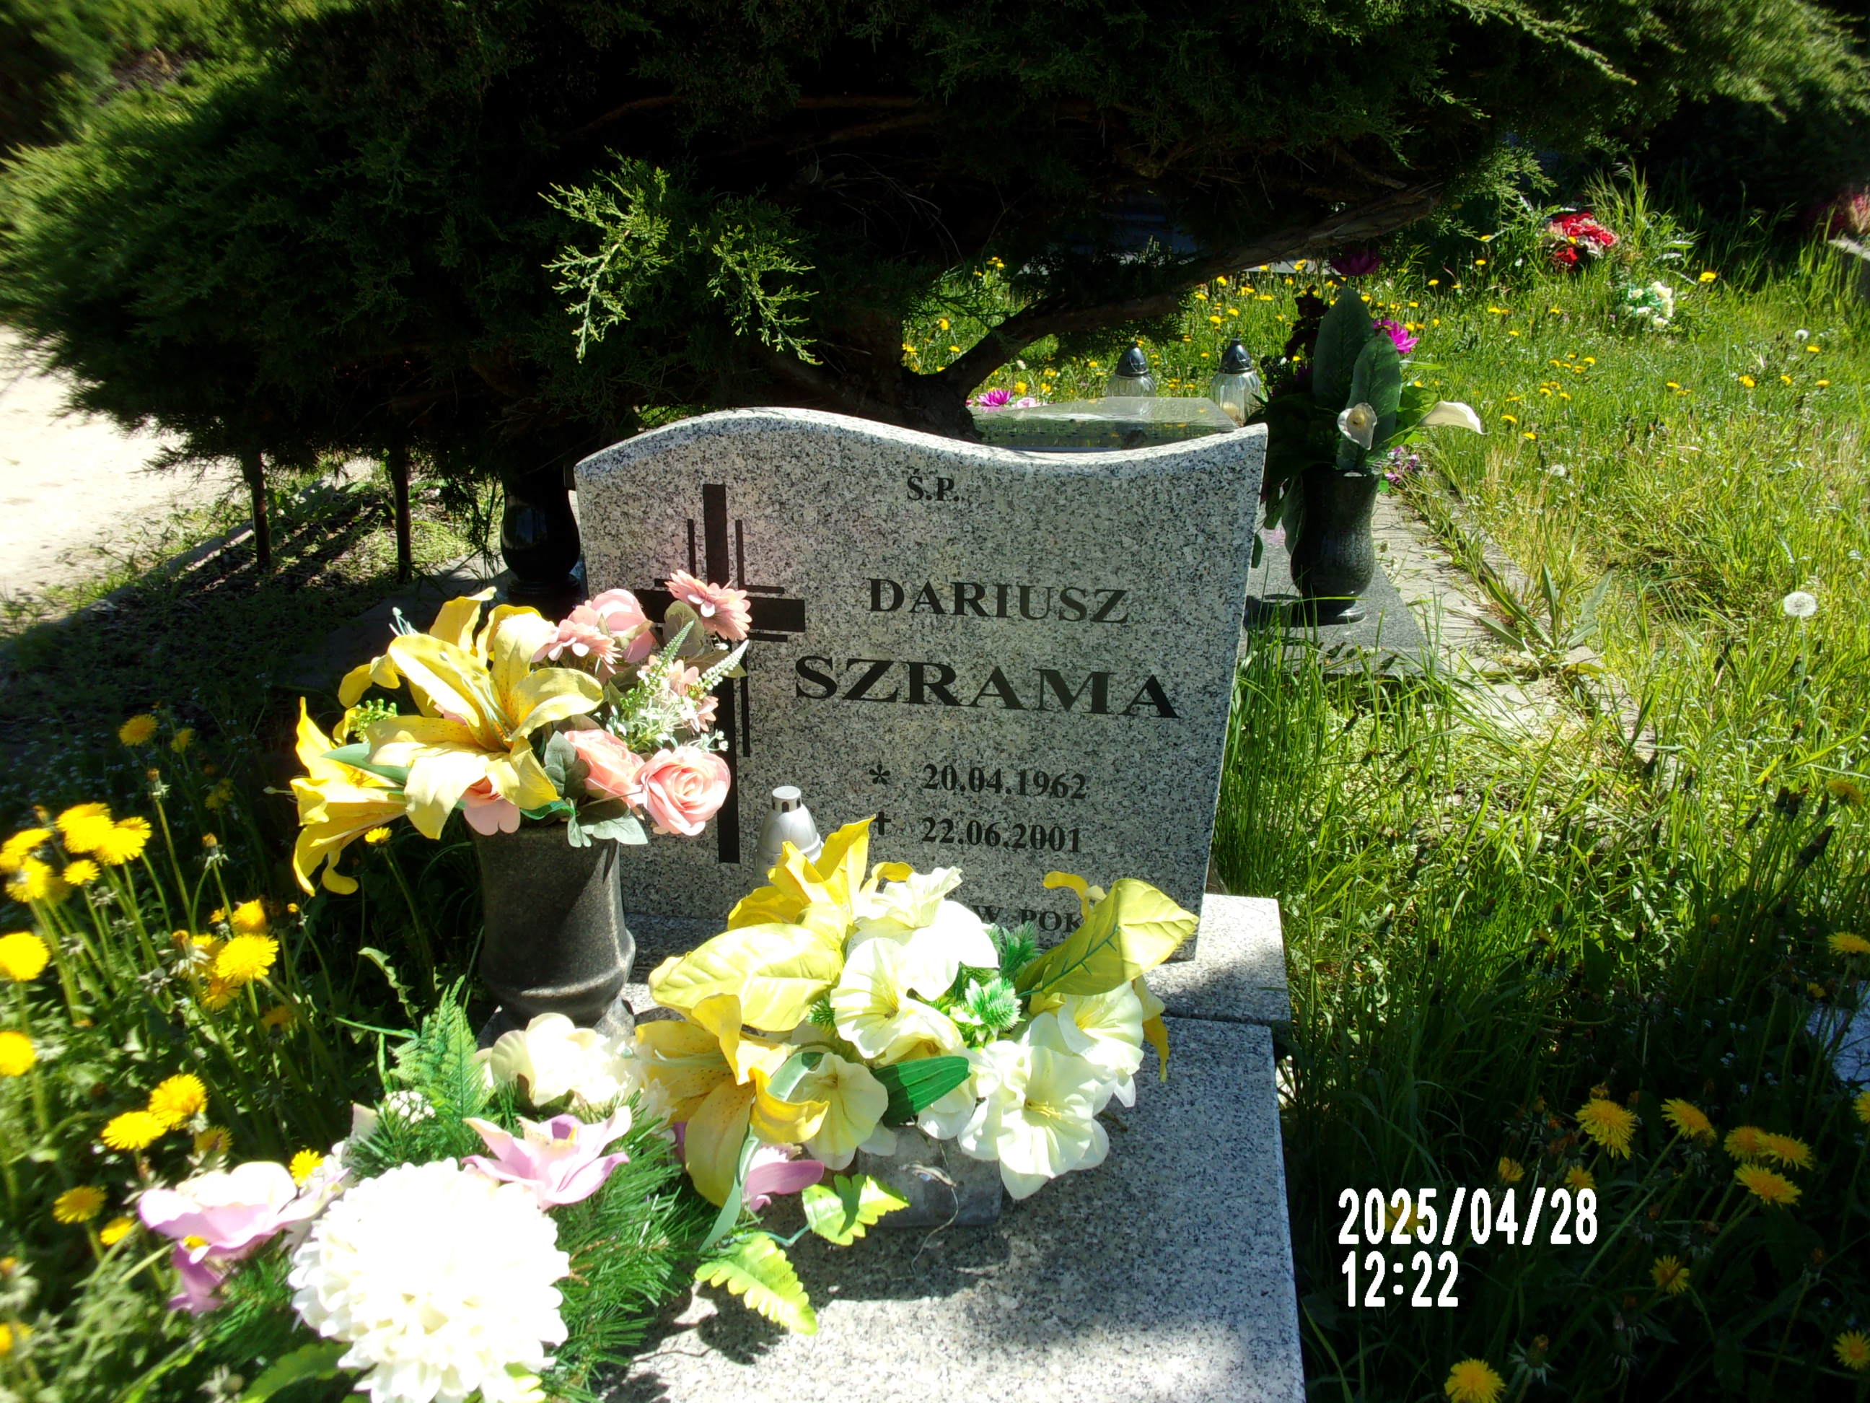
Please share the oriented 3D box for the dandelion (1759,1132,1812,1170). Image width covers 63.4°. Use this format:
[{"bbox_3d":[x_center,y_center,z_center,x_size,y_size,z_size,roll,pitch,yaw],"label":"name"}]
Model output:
[{"bbox_3d":[0.658,0.347,1.170,0.042,0.022,0.042,4,45,5],"label":"dandelion"}]

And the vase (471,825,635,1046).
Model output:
[{"bbox_3d":[-0.337,0.208,1.360,0.135,0.215,0.135,4,24,7],"label":"vase"}]

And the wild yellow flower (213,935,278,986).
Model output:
[{"bbox_3d":[-0.520,0.196,1.140,0.048,0.030,0.048,4,45,5],"label":"wild yellow flower"}]

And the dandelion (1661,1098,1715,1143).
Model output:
[{"bbox_3d":[0.581,0.324,1.170,0.041,0.020,0.041,21,25,-1],"label":"dandelion"}]

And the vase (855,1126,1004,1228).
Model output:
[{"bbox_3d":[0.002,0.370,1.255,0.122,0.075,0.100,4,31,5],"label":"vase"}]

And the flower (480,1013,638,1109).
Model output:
[{"bbox_3d":[-0.268,0.257,1.090,0.108,0.062,0.085,4,24,7],"label":"flower"}]

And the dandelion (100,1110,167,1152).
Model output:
[{"bbox_3d":[-0.561,0.301,1.060,0.042,0.022,0.042,4,24,7],"label":"dandelion"}]

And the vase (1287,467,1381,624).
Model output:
[{"bbox_3d":[0.624,-0.242,2.359,0.142,0.243,0.142,4,31,5],"label":"vase"}]

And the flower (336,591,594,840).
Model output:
[{"bbox_3d":[-0.370,0.011,1.200,0.175,0.165,0.120,14,-9,28],"label":"flower"}]

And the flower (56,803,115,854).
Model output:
[{"bbox_3d":[-0.673,0.100,1.200,0.042,0.027,0.042,2,35,8],"label":"flower"}]

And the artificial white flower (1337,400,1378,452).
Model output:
[{"bbox_3d":[0.676,-0.441,2.420,0.066,0.078,0.075,7,25,14],"label":"artificial white flower"}]

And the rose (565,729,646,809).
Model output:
[{"bbox_3d":[-0.263,0.053,1.206,0.065,0.060,0.060,4,31,5],"label":"rose"}]

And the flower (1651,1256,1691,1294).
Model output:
[{"bbox_3d":[0.583,0.455,1.200,0.031,0.025,0.031,4,57,5],"label":"flower"}]

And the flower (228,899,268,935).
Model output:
[{"bbox_3d":[-0.562,0.176,1.240,0.032,0.025,0.032,4,24,7],"label":"flower"}]

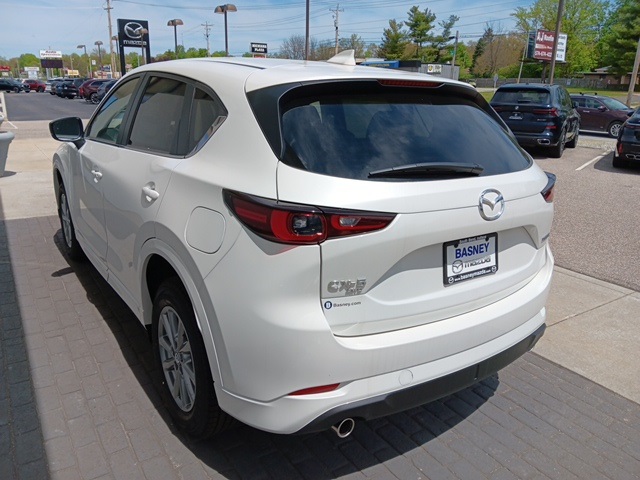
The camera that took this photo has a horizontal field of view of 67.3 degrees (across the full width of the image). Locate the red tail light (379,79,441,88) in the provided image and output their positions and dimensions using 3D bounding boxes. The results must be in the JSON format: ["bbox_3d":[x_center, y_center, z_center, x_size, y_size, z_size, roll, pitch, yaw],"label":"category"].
[{"bbox_3d":[0.370,-0.624,1.936,0.365,0.032,0.040,-11,21,-34],"label":"red tail light"}]

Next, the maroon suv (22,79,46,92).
[{"bbox_3d":[-37.730,-20.288,63.117,4.550,1.660,1.850,-2,18,-10],"label":"maroon suv"}]

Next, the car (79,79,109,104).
[{"bbox_3d":[-15.013,-10.791,34.953,4.900,1.720,1.950,-12,22,-36],"label":"car"}]

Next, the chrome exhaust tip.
[{"bbox_3d":[0.069,0.685,1.825,0.080,0.080,0.110,-11,21,-34],"label":"chrome exhaust tip"}]

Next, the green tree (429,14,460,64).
[{"bbox_3d":[23.832,-35.696,93.398,6.000,14.819,6.000,1,18,0],"label":"green tree"}]

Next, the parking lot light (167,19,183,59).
[{"bbox_3d":[-11.872,-14.834,40.151,1.200,6.600,0.500,-11,21,-34],"label":"parking lot light"}]

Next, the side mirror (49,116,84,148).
[{"bbox_3d":[-1.625,-0.690,3.084,0.215,0.200,0.160,-11,21,-34],"label":"side mirror"}]

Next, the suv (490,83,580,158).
[{"bbox_3d":[6.053,-3.402,13.484,2.000,1.750,4.920,13,21,32],"label":"suv"}]

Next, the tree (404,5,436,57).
[{"bbox_3d":[18.808,-36.412,93.201,6.300,16.101,6.300,1,18,0],"label":"tree"}]

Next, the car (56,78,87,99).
[{"bbox_3d":[-21.508,-13.947,44.476,4.750,1.700,1.900,-13,23,-38],"label":"car"}]

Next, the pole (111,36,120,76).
[{"bbox_3d":[-23.255,-20.065,55.685,1.150,6.600,0.500,-11,21,-34],"label":"pole"}]

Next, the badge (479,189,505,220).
[{"bbox_3d":[0.604,-0.123,1.688,0.144,0.114,0.022,-10,21,-34],"label":"badge"}]

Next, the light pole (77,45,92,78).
[{"bbox_3d":[-39.623,-29.073,81.254,1.500,7.153,0.500,-10,21,-32],"label":"light pole"}]

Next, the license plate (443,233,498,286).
[{"bbox_3d":[0.580,0.069,1.822,0.316,0.163,0.020,-11,11,-34],"label":"license plate"}]

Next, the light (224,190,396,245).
[{"bbox_3d":[-0.024,-0.082,1.515,0.455,0.145,0.330,-8,20,-28],"label":"light"}]

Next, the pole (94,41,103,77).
[{"bbox_3d":[-28.951,-22.791,63.800,1.100,6.600,0.500,-11,21,-34],"label":"pole"}]

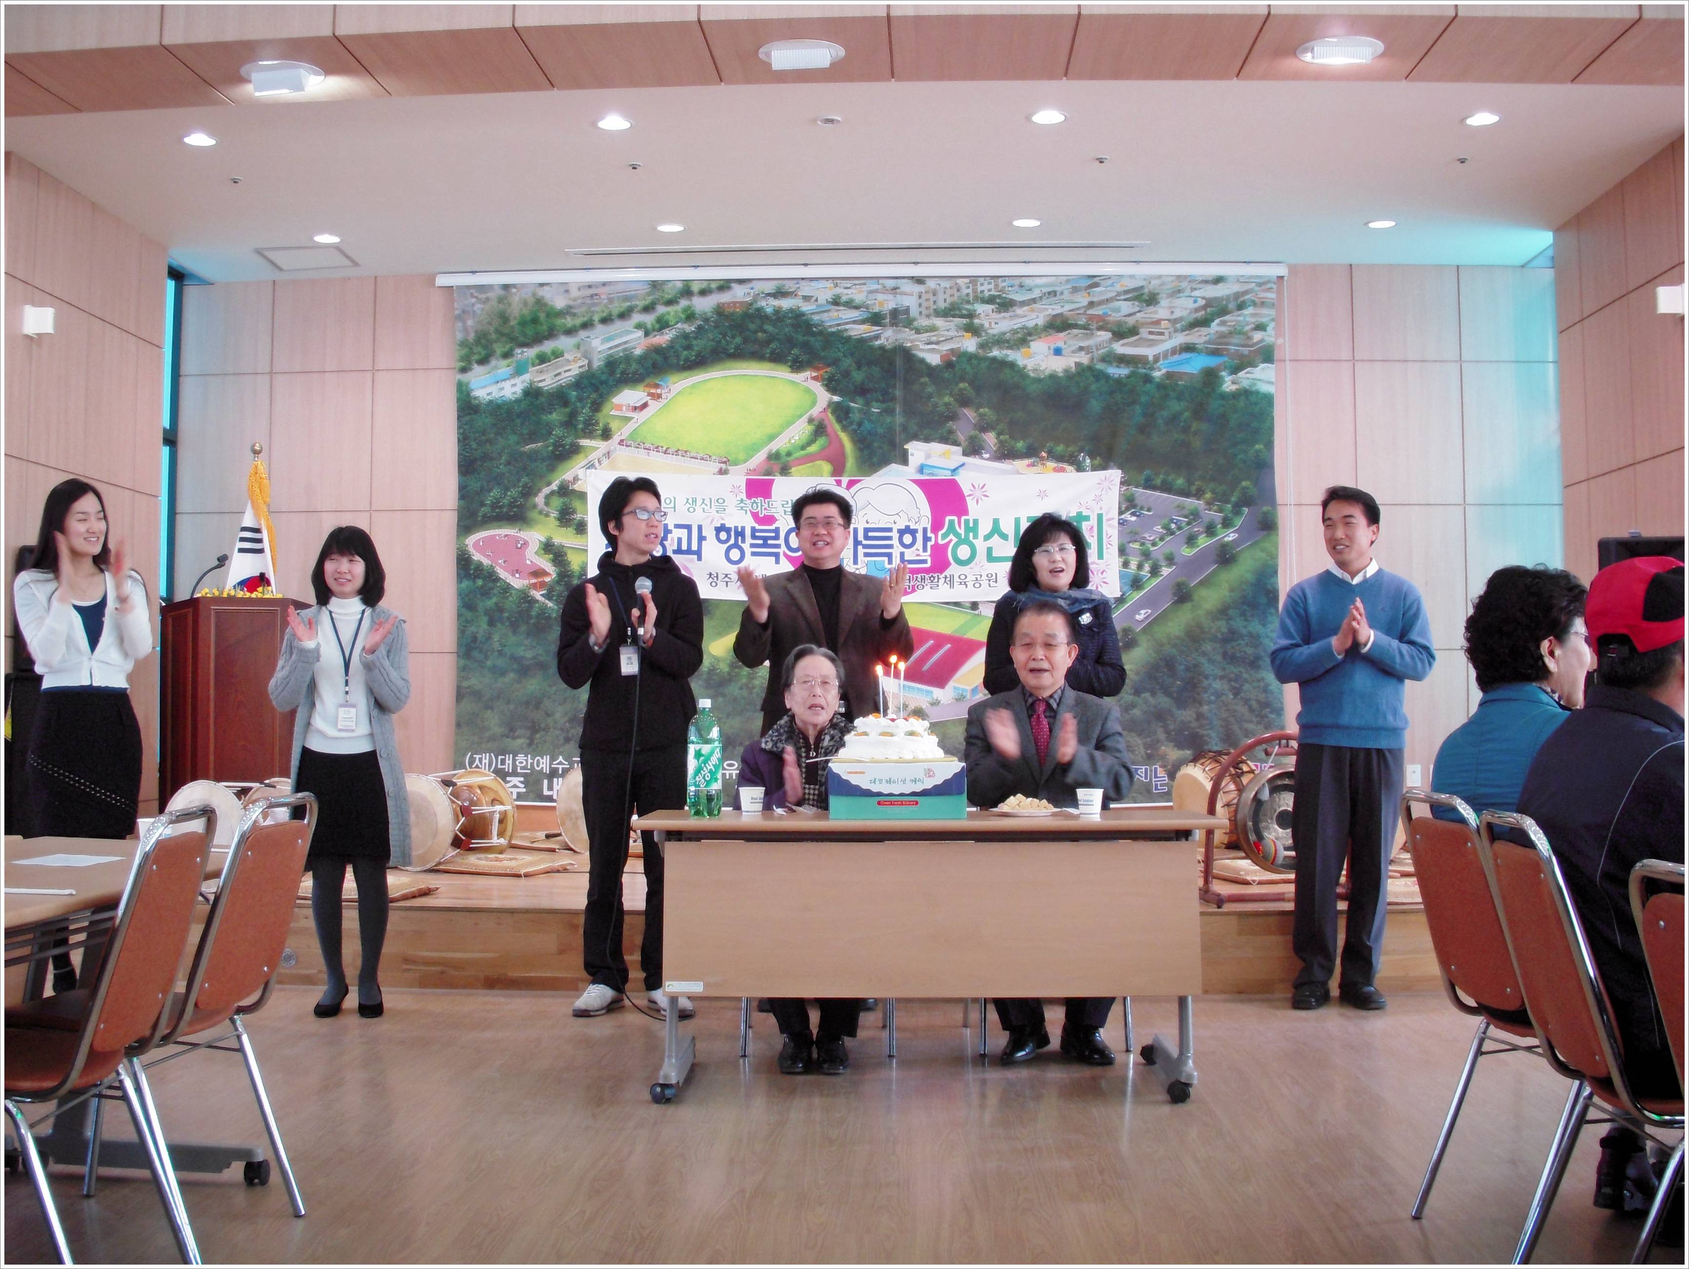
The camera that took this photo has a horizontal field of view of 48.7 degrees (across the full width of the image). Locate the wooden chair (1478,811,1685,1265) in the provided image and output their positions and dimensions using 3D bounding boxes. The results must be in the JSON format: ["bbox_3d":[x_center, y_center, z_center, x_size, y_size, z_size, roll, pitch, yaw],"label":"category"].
[{"bbox_3d":[1.315,0.705,2.930,0.540,0.850,0.440,0,-2,3],"label":"wooden chair"}]

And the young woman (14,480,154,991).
[{"bbox_3d":[-2.580,0.368,6.310,0.460,1.760,0.370,2,-3,-40],"label":"young woman"}]

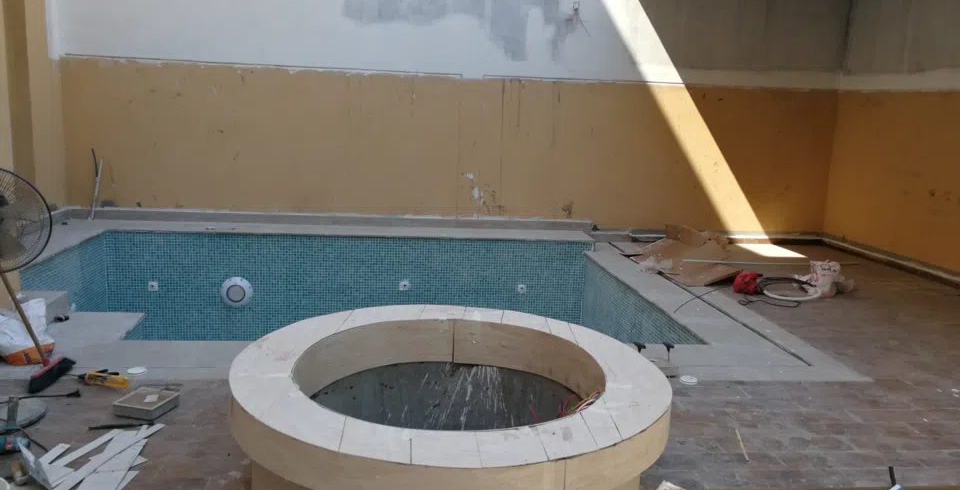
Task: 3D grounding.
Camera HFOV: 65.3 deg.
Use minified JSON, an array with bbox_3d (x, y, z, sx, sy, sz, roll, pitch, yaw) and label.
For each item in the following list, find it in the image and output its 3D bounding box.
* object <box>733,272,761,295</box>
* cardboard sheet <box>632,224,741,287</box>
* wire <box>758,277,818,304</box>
[{"bbox_3d":[2.069,0.303,5.814,0.200,0.165,0.160,6,11,17],"label":"object"},{"bbox_3d":[1.935,0.074,6.939,0.850,0.190,1.750,6,11,15],"label":"cardboard sheet"},{"bbox_3d":[2.433,0.341,5.920,0.480,0.090,0.500,7,12,23],"label":"wire"}]

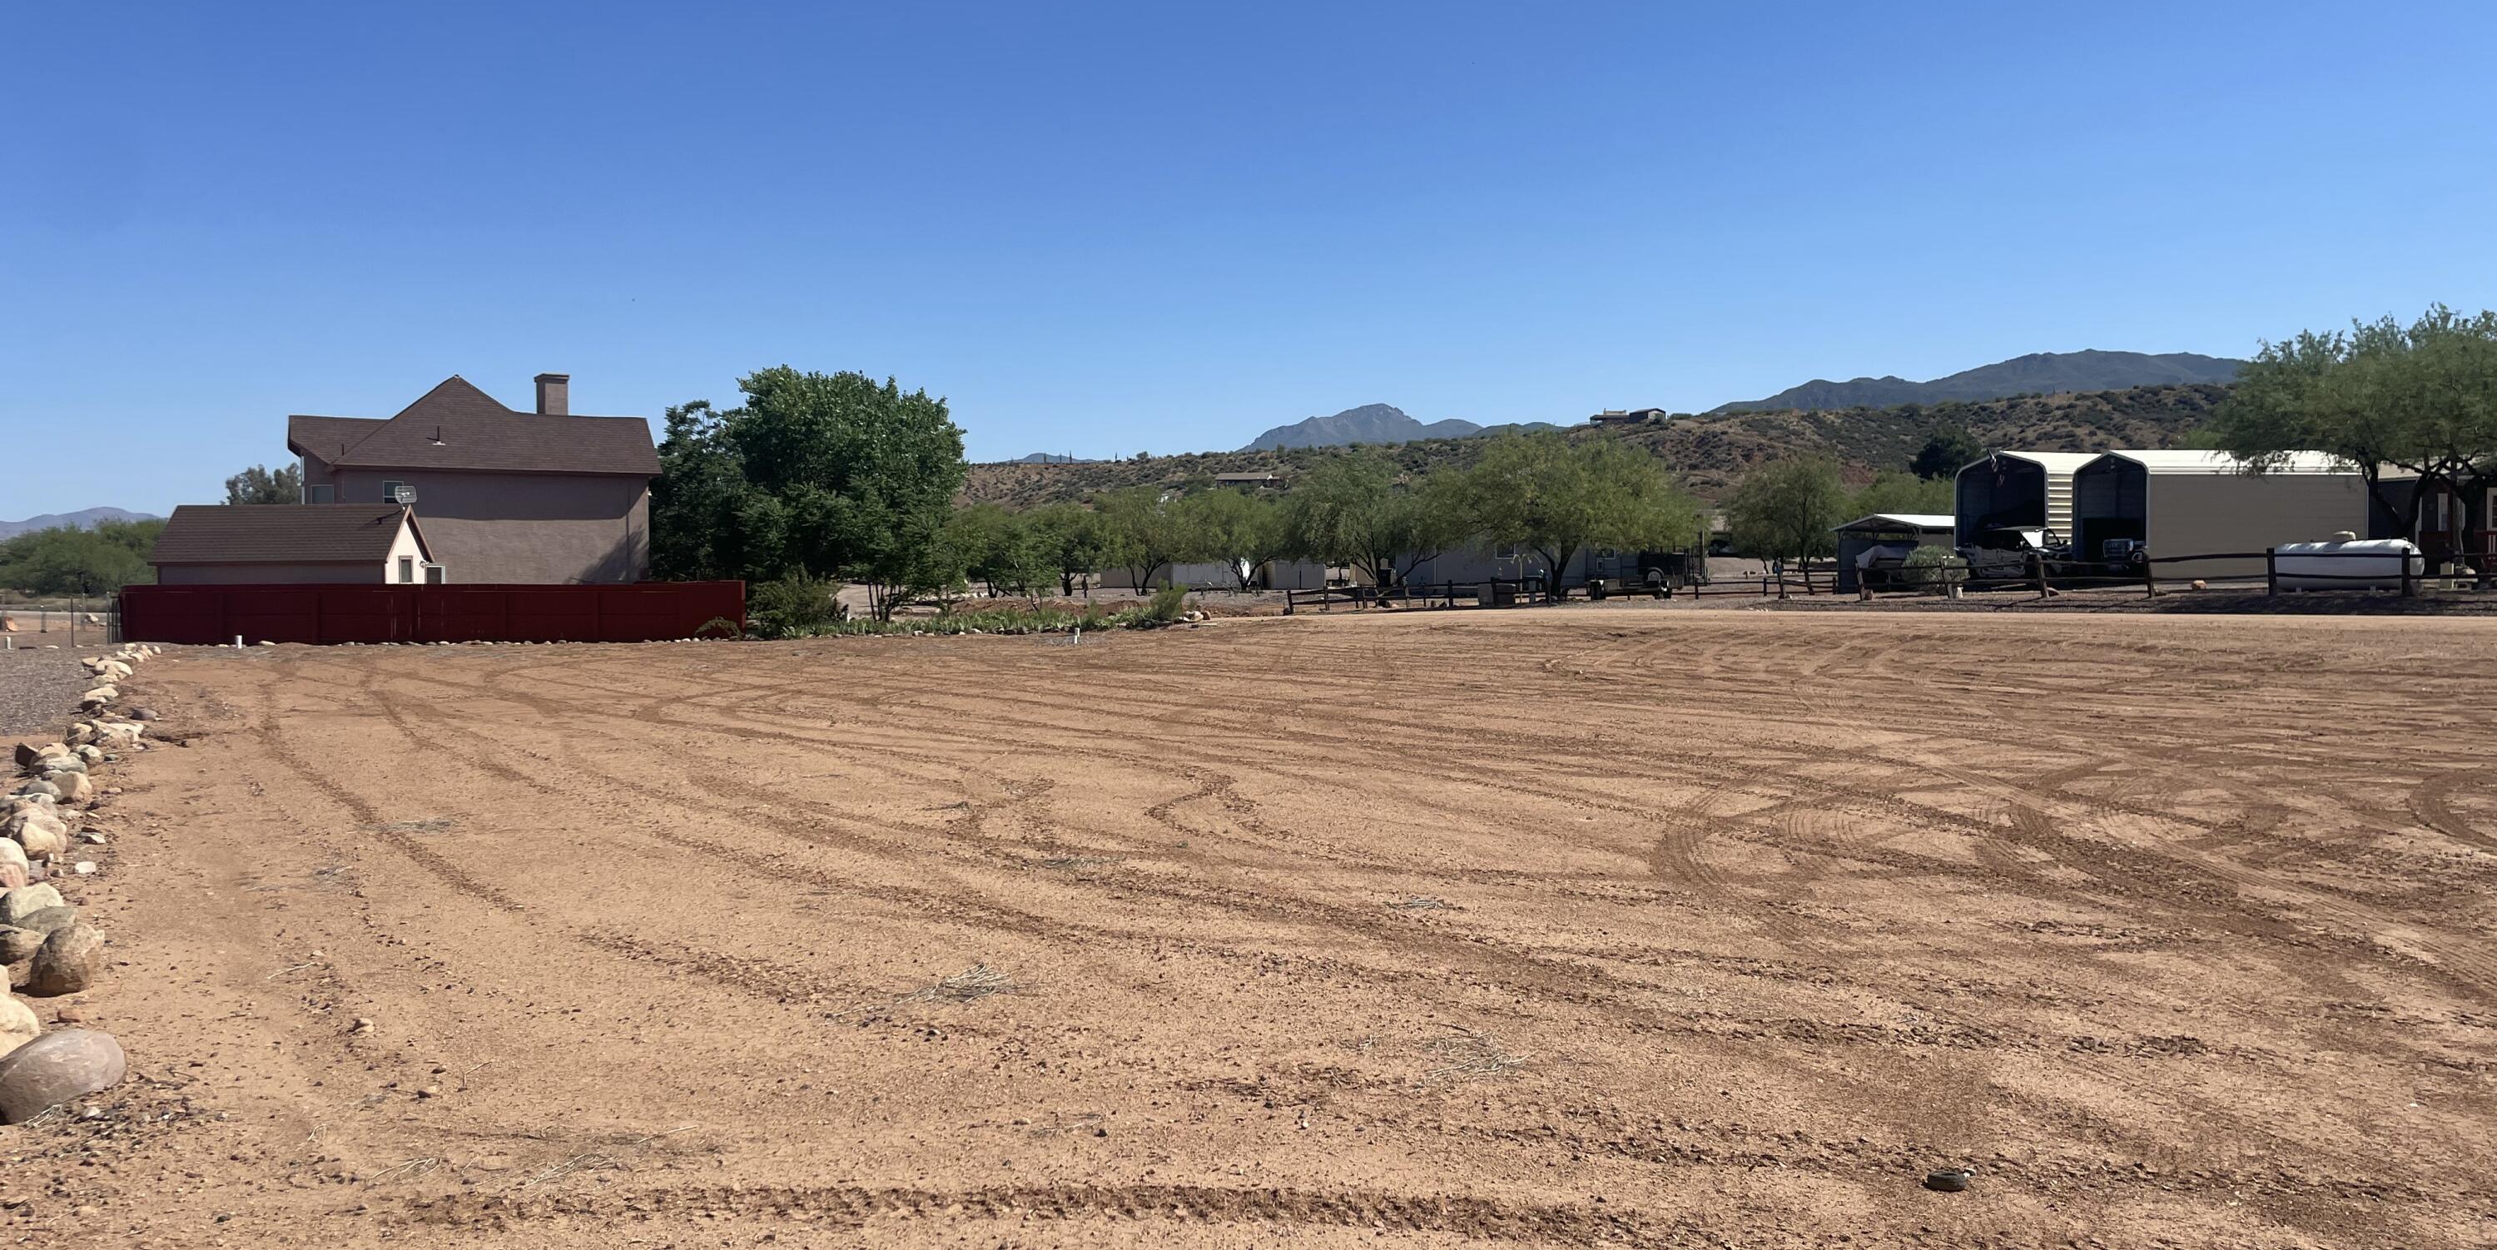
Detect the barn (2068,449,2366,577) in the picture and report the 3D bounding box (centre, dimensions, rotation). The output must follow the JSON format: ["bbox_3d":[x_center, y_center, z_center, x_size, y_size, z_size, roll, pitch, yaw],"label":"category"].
[{"bbox_3d":[35.085,-3.916,67.764,8.000,4.674,5.300,0,2,-3],"label":"barn"}]

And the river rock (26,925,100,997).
[{"bbox_3d":[-4.423,1.252,7.000,0.270,0.220,0.240,-1,2,-32],"label":"river rock"}]

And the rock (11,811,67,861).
[{"bbox_3d":[-6.578,1.146,10.200,0.290,0.220,0.260,-1,2,-33],"label":"rock"}]

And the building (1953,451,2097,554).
[{"bbox_3d":[33.902,-4.341,75.203,8.500,5.016,5.600,-1,2,-15],"label":"building"}]

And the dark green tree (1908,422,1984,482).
[{"bbox_3d":[42.763,-7.955,115.000,5.000,8.600,5.000,0,1,0],"label":"dark green tree"}]

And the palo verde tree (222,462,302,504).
[{"bbox_3d":[-52.676,-5.040,102.000,6.200,7.600,6.000,0,1,0],"label":"palo verde tree"}]

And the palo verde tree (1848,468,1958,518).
[{"bbox_3d":[30.892,-4.439,88.000,6.300,5.700,6.000,0,1,0],"label":"palo verde tree"}]

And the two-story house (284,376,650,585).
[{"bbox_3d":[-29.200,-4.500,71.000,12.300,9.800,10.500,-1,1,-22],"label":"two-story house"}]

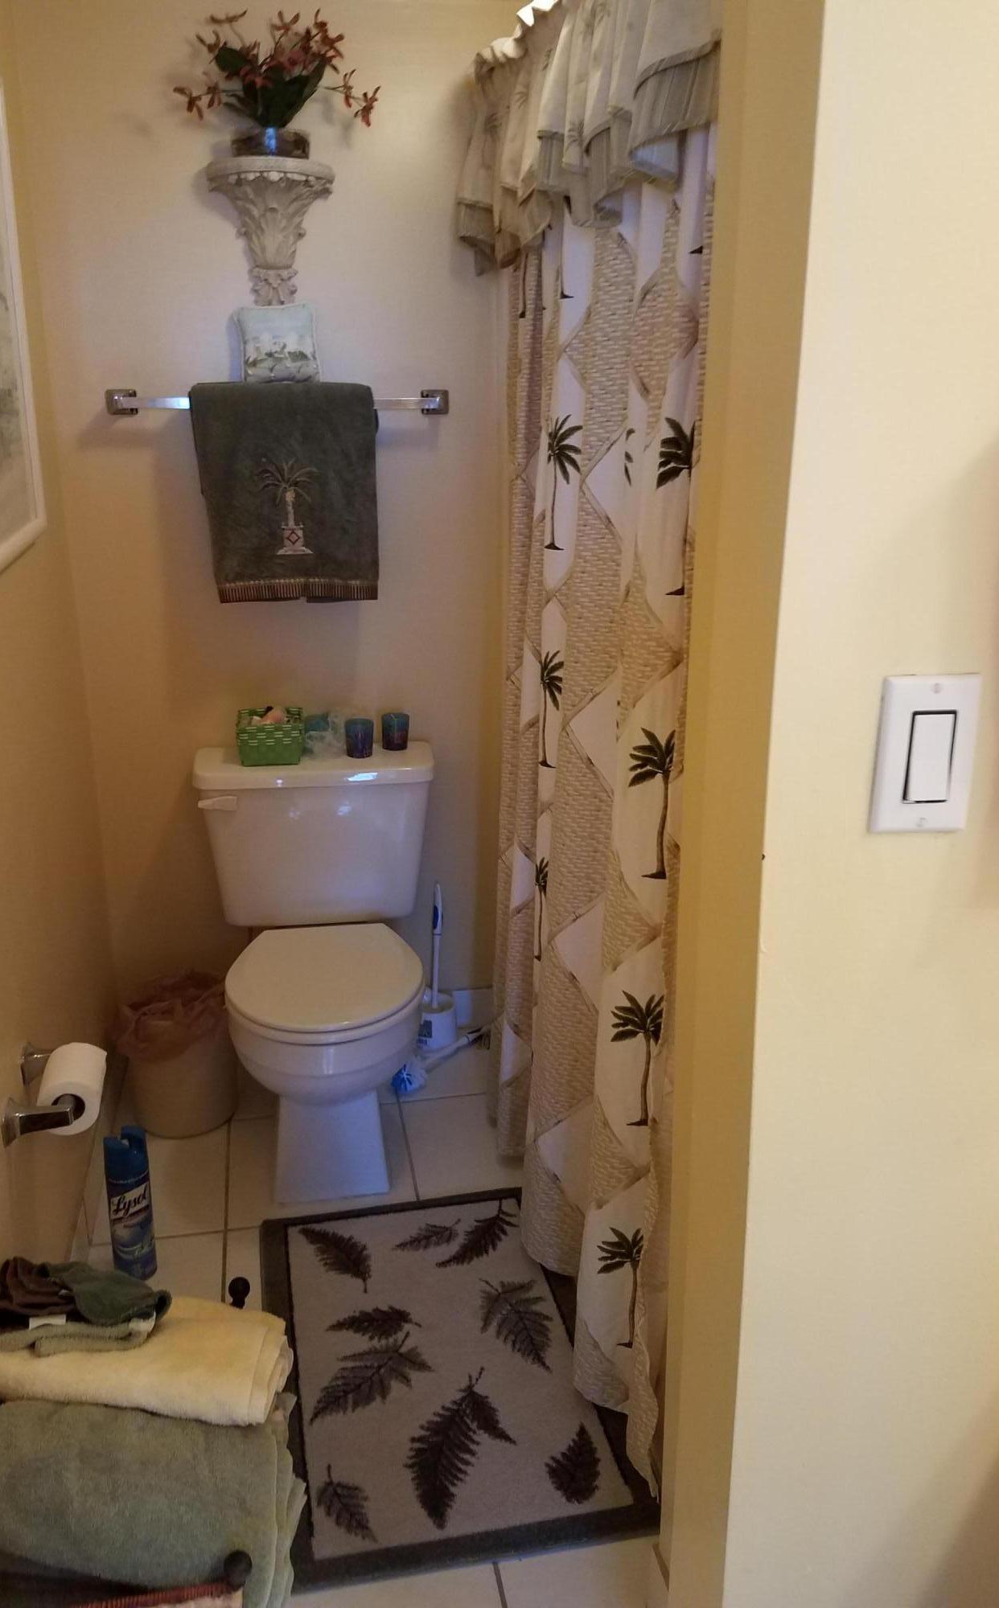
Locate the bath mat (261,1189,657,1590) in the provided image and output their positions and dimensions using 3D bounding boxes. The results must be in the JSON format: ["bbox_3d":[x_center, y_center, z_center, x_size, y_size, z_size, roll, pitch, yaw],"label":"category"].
[{"bbox_3d":[-0.095,0.818,1.824,0.488,0.012,0.742,-4,17,-10],"label":"bath mat"}]

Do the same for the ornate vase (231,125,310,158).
[{"bbox_3d":[-0.394,-1.135,2.079,0.135,0.052,0.135,-4,19,-10],"label":"ornate vase"}]

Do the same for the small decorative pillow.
[{"bbox_3d":[-0.404,-0.838,2.214,0.148,0.145,0.050,-4,19,-10],"label":"small decorative pillow"}]

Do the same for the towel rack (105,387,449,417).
[{"bbox_3d":[-0.405,-0.748,2.252,0.630,0.052,0.078,-4,19,-10],"label":"towel rack"}]

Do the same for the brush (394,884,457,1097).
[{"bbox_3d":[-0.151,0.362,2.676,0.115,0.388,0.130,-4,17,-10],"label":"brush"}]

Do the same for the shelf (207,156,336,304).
[{"bbox_3d":[-0.412,-1.042,2.216,0.224,0.247,0.115,-4,17,-10],"label":"shelf"}]

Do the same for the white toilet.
[{"bbox_3d":[-0.334,0.319,2.275,0.456,0.713,0.662,-2,19,-6],"label":"white toilet"}]

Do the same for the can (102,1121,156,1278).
[{"bbox_3d":[-0.610,0.664,1.997,0.067,0.244,0.067,-7,20,-19],"label":"can"}]

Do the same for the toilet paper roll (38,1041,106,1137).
[{"bbox_3d":[-0.558,0.372,1.586,0.081,0.081,0.101,-4,19,-10],"label":"toilet paper roll"}]

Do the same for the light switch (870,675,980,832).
[{"bbox_3d":[0.301,-0.032,0.844,0.070,0.114,0.008,-2,17,-5],"label":"light switch"}]

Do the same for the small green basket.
[{"bbox_3d":[-0.452,-0.130,2.400,0.127,0.083,0.140,-2,17,-7],"label":"small green basket"}]

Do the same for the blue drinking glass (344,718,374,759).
[{"bbox_3d":[-0.280,-0.131,2.421,0.056,0.070,0.056,-4,17,-10],"label":"blue drinking glass"}]

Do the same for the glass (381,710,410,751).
[{"bbox_3d":[-0.210,-0.152,2.442,0.057,0.070,0.057,-4,19,-10],"label":"glass"}]

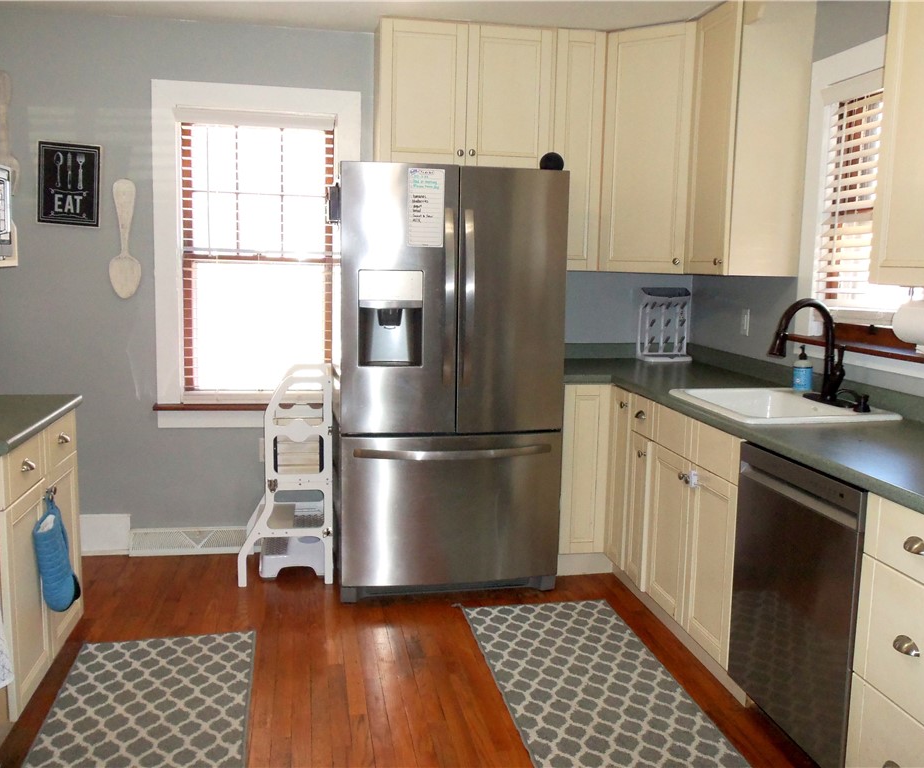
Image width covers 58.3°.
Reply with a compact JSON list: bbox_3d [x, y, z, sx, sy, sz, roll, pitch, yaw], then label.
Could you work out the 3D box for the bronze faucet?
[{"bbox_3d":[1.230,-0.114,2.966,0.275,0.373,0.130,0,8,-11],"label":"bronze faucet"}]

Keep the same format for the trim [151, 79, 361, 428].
[{"bbox_3d":[-0.948,-0.576,3.883,0.945,1.580,0.090,0,8,-11],"label":"trim"}]

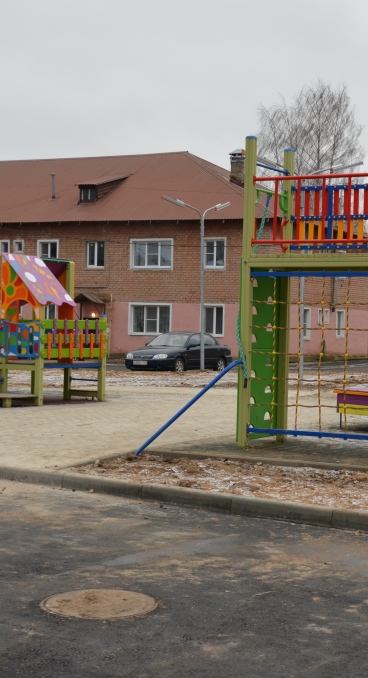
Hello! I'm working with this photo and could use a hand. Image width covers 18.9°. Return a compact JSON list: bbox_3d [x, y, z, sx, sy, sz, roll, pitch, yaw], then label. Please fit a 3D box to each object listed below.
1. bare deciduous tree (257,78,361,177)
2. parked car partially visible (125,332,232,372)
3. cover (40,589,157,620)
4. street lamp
[{"bbox_3d":[8.133,-8.069,72.141,7.500,17.500,7.500,1,1,0],"label":"bare deciduous tree"},{"bbox_3d":[-0.186,0.482,39.500,1.740,1.420,4.500,2,1,34],"label":"parked car partially visible"},{"bbox_3d":[-0.488,1.555,6.392,0.690,0.050,0.690,1,1,0],"label":"cover"},{"bbox_3d":[0.511,-1.920,37.452,2.800,5.980,0.600,1,1,-38],"label":"street lamp"}]

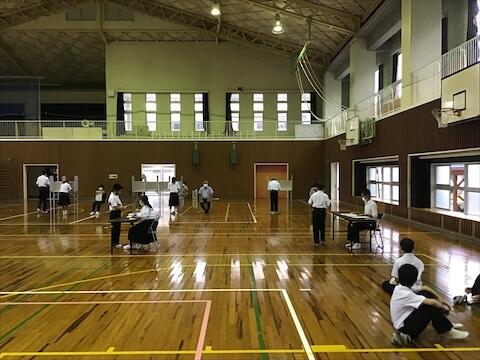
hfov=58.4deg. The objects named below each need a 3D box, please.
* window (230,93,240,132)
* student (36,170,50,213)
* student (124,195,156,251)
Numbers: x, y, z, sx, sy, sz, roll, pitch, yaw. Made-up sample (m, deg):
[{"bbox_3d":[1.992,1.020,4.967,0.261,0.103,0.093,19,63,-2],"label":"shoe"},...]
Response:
[{"bbox_3d":[-0.313,-4.396,28.000,0.650,2.480,0.120,0,1,-1],"label":"window"},{"bbox_3d":[-8.410,0.514,18.400,0.560,1.760,0.400,0,1,18],"label":"student"},{"bbox_3d":[-2.163,0.916,9.334,0.720,1.160,0.500,0,1,7],"label":"student"}]

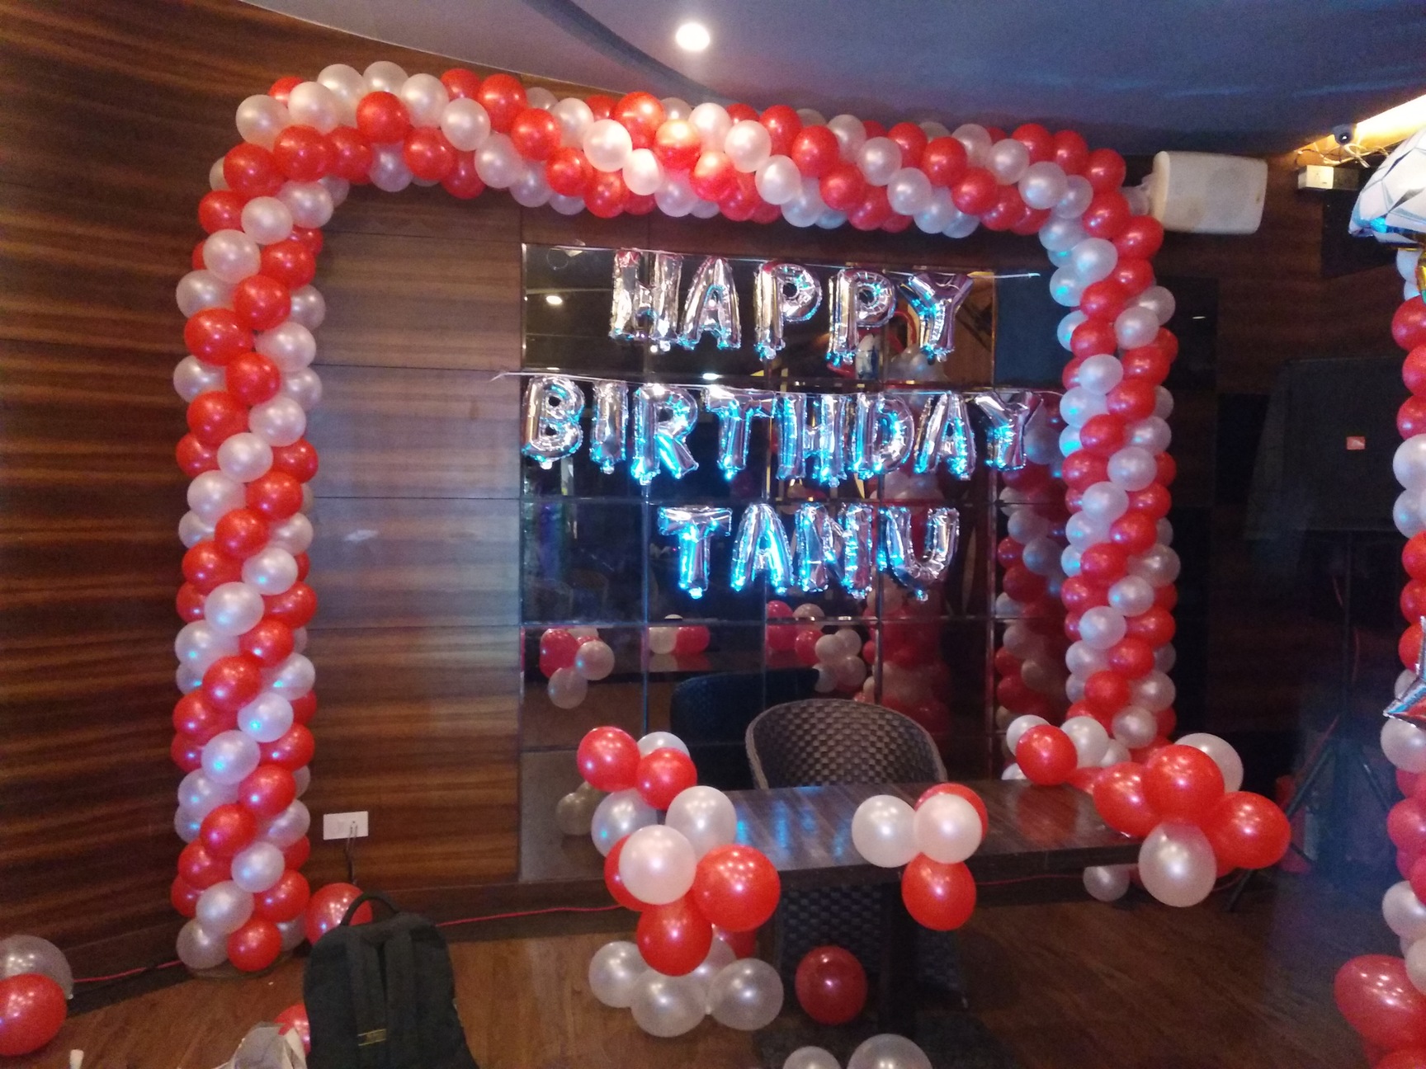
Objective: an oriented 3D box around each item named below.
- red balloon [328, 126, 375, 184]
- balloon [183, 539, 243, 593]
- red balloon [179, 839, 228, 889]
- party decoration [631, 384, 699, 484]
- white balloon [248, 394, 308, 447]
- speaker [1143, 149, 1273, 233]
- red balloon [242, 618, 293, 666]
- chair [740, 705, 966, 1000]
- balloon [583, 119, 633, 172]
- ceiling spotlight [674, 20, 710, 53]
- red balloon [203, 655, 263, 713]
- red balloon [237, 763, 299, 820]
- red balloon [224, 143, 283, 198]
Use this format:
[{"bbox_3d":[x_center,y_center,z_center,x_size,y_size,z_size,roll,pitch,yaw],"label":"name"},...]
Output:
[{"bbox_3d":[-1.134,-1.179,3.330,0.165,0.175,0.170,0,2,-11],"label":"red balloon"},{"bbox_3d":[-1.540,0.098,3.300,0.175,0.165,0.178,0,1,-11],"label":"balloon"},{"bbox_3d":[-1.597,1.039,3.370,0.165,0.161,0.166,0,0,-12],"label":"red balloon"},{"bbox_3d":[-0.171,-0.359,3.814,0.234,0.355,0.070,0,1,-11],"label":"party decoration"},{"bbox_3d":[-1.353,-0.353,3.330,0.180,0.166,0.177,0,0,-12],"label":"white balloon"},{"bbox_3d":[1.862,-1.284,4.027,0.380,0.275,0.220,0,13,-15],"label":"speaker"},{"bbox_3d":[-1.379,0.332,3.310,0.150,0.150,0.160,0,2,-11],"label":"red balloon"},{"bbox_3d":[0.436,0.994,3.402,0.610,0.860,0.560,0,0,-9],"label":"chair"},{"bbox_3d":[-0.345,-1.277,3.513,0.168,0.172,0.180,0,1,-11],"label":"balloon"},{"bbox_3d":[-0.066,-1.593,3.426,0.110,0.040,0.110,0,1,-11],"label":"ceiling spotlight"},{"bbox_3d":[-1.482,0.463,3.310,0.186,0.179,0.186,0,0,-12],"label":"red balloon"},{"bbox_3d":[-1.386,0.799,3.340,0.165,0.165,0.170,0,2,-11],"label":"red balloon"},{"bbox_3d":[-1.365,-1.082,3.182,0.167,0.162,0.167,0,1,-11],"label":"red balloon"}]

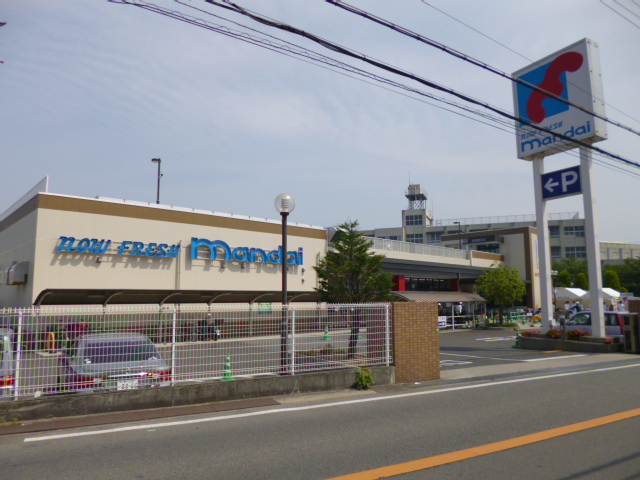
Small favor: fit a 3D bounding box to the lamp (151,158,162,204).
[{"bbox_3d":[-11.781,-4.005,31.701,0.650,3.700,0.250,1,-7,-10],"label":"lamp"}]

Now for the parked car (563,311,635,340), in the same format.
[{"bbox_3d":[13.733,4.184,21.719,1.660,1.530,3.800,3,-7,-22],"label":"parked car"}]

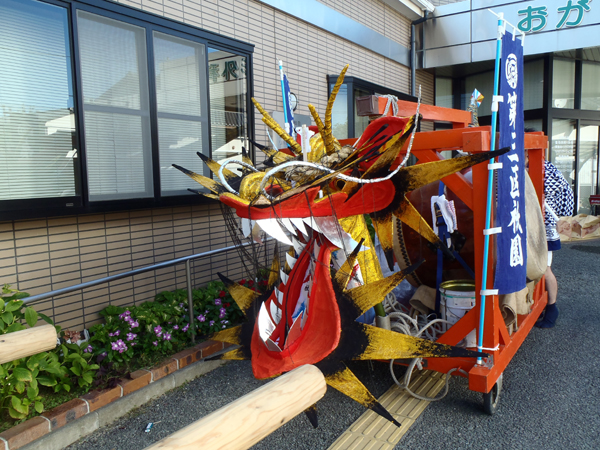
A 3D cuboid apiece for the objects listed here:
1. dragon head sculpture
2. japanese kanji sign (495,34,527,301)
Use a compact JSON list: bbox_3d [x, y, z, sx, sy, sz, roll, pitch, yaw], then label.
[{"bbox_3d":[0.048,0.166,2.502,1.600,1.820,1.100,3,8,38],"label":"dragon head sculpture"},{"bbox_3d":[1.243,-0.359,2.834,0.060,1.460,0.430,6,11,43],"label":"japanese kanji sign"}]

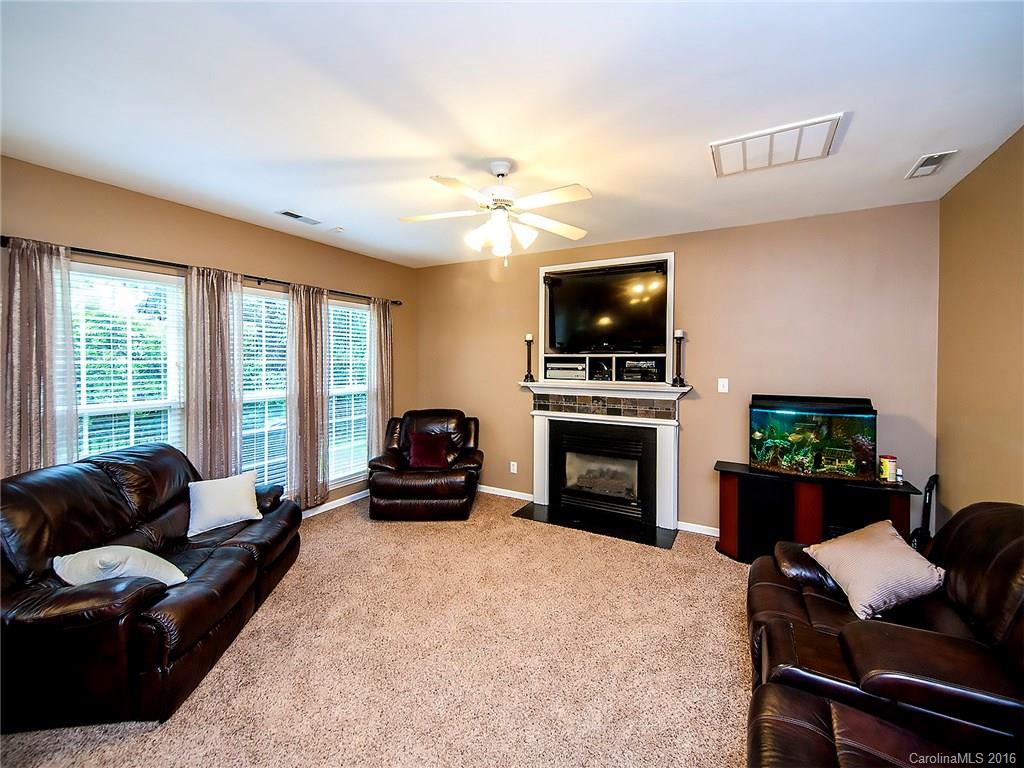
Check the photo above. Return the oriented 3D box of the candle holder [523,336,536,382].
[{"bbox_3d":[0.186,-0.270,4.326,0.115,0.494,0.115,2,4,29],"label":"candle holder"}]

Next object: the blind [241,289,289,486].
[{"bbox_3d":[-2.189,0.120,3.658,0.060,1.866,0.690,2,4,29],"label":"blind"}]

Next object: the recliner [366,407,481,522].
[{"bbox_3d":[-0.834,0.793,4.406,1.060,0.985,0.920,0,4,2],"label":"recliner"}]

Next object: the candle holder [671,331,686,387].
[{"bbox_3d":[1.457,-0.223,3.614,0.115,0.487,0.115,2,4,29],"label":"candle holder"}]

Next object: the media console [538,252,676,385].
[{"bbox_3d":[0.937,-0.602,4.142,1.322,1.189,0.320,2,4,29],"label":"media console"}]

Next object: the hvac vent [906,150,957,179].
[{"bbox_3d":[2.343,-1.220,2.318,0.145,0.025,0.310,2,4,29],"label":"hvac vent"}]

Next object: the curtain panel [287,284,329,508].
[{"bbox_3d":[-1.912,0.137,3.970,0.110,2.106,0.390,2,4,29],"label":"curtain panel"}]

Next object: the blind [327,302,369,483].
[{"bbox_3d":[-1.736,0.071,4.463,0.060,1.866,0.690,2,4,29],"label":"blind"}]

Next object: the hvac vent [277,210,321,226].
[{"bbox_3d":[-1.703,-1.334,3.344,0.140,0.020,0.310,2,4,29],"label":"hvac vent"}]

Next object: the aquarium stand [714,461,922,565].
[{"bbox_3d":[2.179,1.032,3.105,1.190,0.690,0.360,2,4,29],"label":"aquarium stand"}]

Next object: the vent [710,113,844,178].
[{"bbox_3d":[1.353,-1.217,2.160,0.540,0.030,0.460,2,4,29],"label":"vent"}]

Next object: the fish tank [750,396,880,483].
[{"bbox_3d":[2.211,0.380,3.111,0.735,0.590,0.320,2,4,29],"label":"fish tank"}]

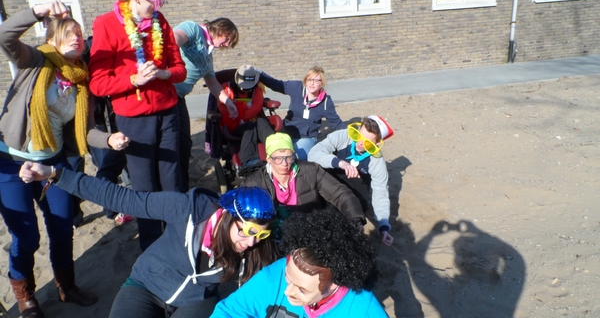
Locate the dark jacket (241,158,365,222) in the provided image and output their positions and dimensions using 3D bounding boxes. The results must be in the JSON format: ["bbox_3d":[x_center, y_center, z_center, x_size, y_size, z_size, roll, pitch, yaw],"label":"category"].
[{"bbox_3d":[0.003,0.263,2.300,0.720,0.520,0.420,-3,18,4],"label":"dark jacket"}]

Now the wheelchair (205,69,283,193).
[{"bbox_3d":[-0.441,-0.290,3.543,0.650,1.060,1.050,-12,19,-24],"label":"wheelchair"}]

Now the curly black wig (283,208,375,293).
[{"bbox_3d":[0.094,0.301,1.370,0.290,0.270,0.300,-38,34,-30],"label":"curly black wig"}]

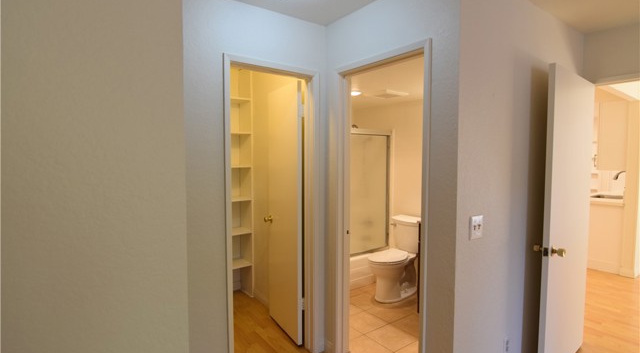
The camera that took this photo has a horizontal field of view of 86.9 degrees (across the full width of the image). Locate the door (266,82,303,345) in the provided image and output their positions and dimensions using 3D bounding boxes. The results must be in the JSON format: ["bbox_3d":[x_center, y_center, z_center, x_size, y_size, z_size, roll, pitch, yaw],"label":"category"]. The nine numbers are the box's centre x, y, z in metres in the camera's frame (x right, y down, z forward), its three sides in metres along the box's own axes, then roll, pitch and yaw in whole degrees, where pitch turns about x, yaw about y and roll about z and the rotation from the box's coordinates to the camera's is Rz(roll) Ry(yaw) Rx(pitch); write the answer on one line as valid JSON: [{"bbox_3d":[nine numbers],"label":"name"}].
[{"bbox_3d":[-0.298,0.287,2.813,0.037,2.014,0.590,-2,4,-30],"label":"door"}]

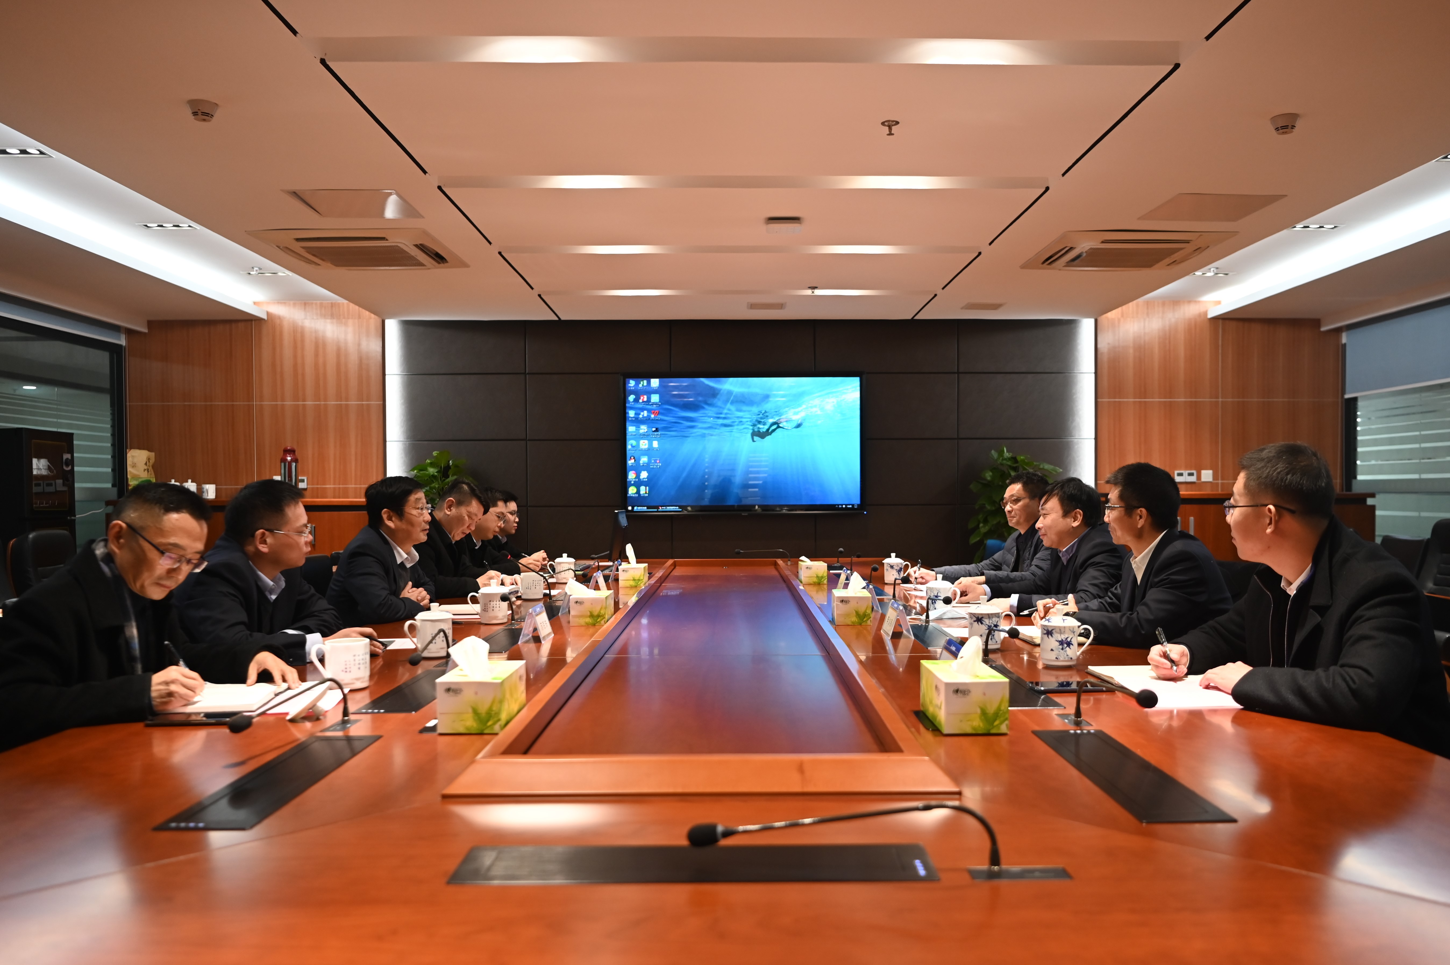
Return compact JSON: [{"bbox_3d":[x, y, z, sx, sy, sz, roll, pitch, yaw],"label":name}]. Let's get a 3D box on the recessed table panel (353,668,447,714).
[{"bbox_3d":[-0.665,0.463,2.128,0.123,0.016,0.487,0,-1,0],"label":"recessed table panel"}]

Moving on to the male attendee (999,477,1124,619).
[{"bbox_3d":[1.240,0.604,3.470,0.660,1.249,0.540,0,-1,-12],"label":"male attendee"}]

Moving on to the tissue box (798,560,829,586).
[{"bbox_3d":[0.437,0.449,4.801,0.115,0.093,0.220,0,-1,0],"label":"tissue box"}]

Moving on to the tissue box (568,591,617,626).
[{"bbox_3d":[-0.446,0.423,3.267,0.115,0.093,0.220,0,-1,0],"label":"tissue box"}]

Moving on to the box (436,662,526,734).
[{"bbox_3d":[-0.452,0.399,1.815,0.115,0.093,0.220,0,-1,0],"label":"box"}]

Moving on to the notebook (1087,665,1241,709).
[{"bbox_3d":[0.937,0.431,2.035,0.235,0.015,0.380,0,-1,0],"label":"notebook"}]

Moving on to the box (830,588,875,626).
[{"bbox_3d":[0.422,0.423,3.275,0.115,0.093,0.220,0,-1,0],"label":"box"}]

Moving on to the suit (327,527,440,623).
[{"bbox_3d":[-1.235,0.459,3.372,0.490,0.660,0.530,0,-1,10],"label":"suit"}]

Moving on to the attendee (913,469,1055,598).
[{"bbox_3d":[1.260,0.595,4.170,0.720,1.291,0.550,0,-1,-18],"label":"attendee"}]

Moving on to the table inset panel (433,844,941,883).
[{"bbox_3d":[-0.033,0.427,1.084,0.525,0.010,0.108,0,-1,0],"label":"table inset panel"}]

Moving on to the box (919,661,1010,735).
[{"bbox_3d":[0.436,0.391,1.769,0.110,0.090,0.207,0,-1,0],"label":"box"}]

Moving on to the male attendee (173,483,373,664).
[{"bbox_3d":[-1.250,0.601,2.510,0.660,1.221,0.550,0,-1,3],"label":"male attendee"}]

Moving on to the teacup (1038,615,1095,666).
[{"bbox_3d":[0.864,0.387,2.435,0.135,0.138,0.092,0,-1,0],"label":"teacup"}]

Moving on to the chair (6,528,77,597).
[{"bbox_3d":[-3.200,0.733,4.938,0.660,1.050,0.620,0,-1,-10],"label":"chair"}]

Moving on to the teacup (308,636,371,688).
[{"bbox_3d":[-0.840,0.395,2.113,0.120,0.100,0.090,0,-1,0],"label":"teacup"}]

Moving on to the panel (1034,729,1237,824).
[{"bbox_3d":[0.611,0.451,1.495,0.123,0.016,0.487,0,-1,2],"label":"panel"}]

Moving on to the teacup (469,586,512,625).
[{"bbox_3d":[-0.778,0.396,3.171,0.128,0.129,0.090,0,-1,0],"label":"teacup"}]

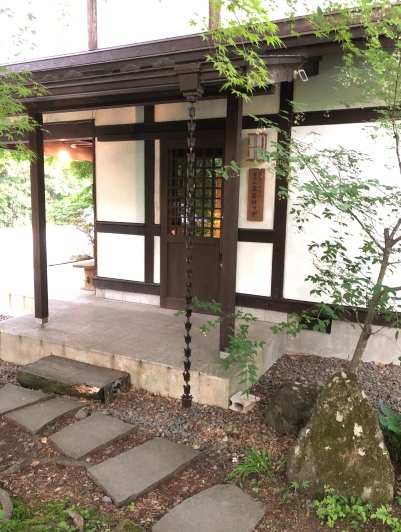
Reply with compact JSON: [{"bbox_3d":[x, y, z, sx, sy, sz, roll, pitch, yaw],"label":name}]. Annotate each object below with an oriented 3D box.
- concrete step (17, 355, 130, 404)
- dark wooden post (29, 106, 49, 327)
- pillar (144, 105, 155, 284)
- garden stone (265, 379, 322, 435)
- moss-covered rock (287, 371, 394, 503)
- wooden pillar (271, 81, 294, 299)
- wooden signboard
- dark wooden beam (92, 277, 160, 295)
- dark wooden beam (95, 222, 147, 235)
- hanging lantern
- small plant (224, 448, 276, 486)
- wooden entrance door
[{"bbox_3d":[-1.142,1.017,3.913,0.960,0.140,0.400,5,9,27],"label":"concrete step"},{"bbox_3d":[-1.853,-0.529,4.967,0.110,2.370,0.110,5,9,27],"label":"dark wooden post"},{"bbox_3d":[-0.645,-0.932,5.830,0.147,2.335,0.140,5,9,27],"label":"pillar"},{"bbox_3d":[0.715,1.043,3.280,0.450,0.330,0.400,3,8,13],"label":"garden stone"},{"bbox_3d":[0.847,0.966,2.573,0.620,0.660,0.440,4,8,18],"label":"moss-covered rock"},{"bbox_3d":[0.971,-0.838,5.015,0.153,2.430,0.150,5,9,27],"label":"wooden pillar"},{"bbox_3d":[0.663,-0.834,5.134,0.195,0.615,0.030,5,9,27],"label":"wooden signboard"},{"bbox_3d":[-1.046,0.281,6.161,1.180,0.150,0.130,5,9,27],"label":"dark wooden beam"},{"bbox_3d":[-1.089,-0.527,6.092,0.830,0.155,0.110,5,9,27],"label":"dark wooden beam"},{"bbox_3d":[0.660,-1.368,5.005,0.180,0.310,0.150,5,9,27],"label":"hanging lantern"},{"bbox_3d":[0.307,1.204,2.637,0.300,0.150,0.260,1,8,0],"label":"small plant"},{"bbox_3d":[-0.063,-0.497,5.548,1.000,2.220,0.080,5,9,27],"label":"wooden entrance door"}]

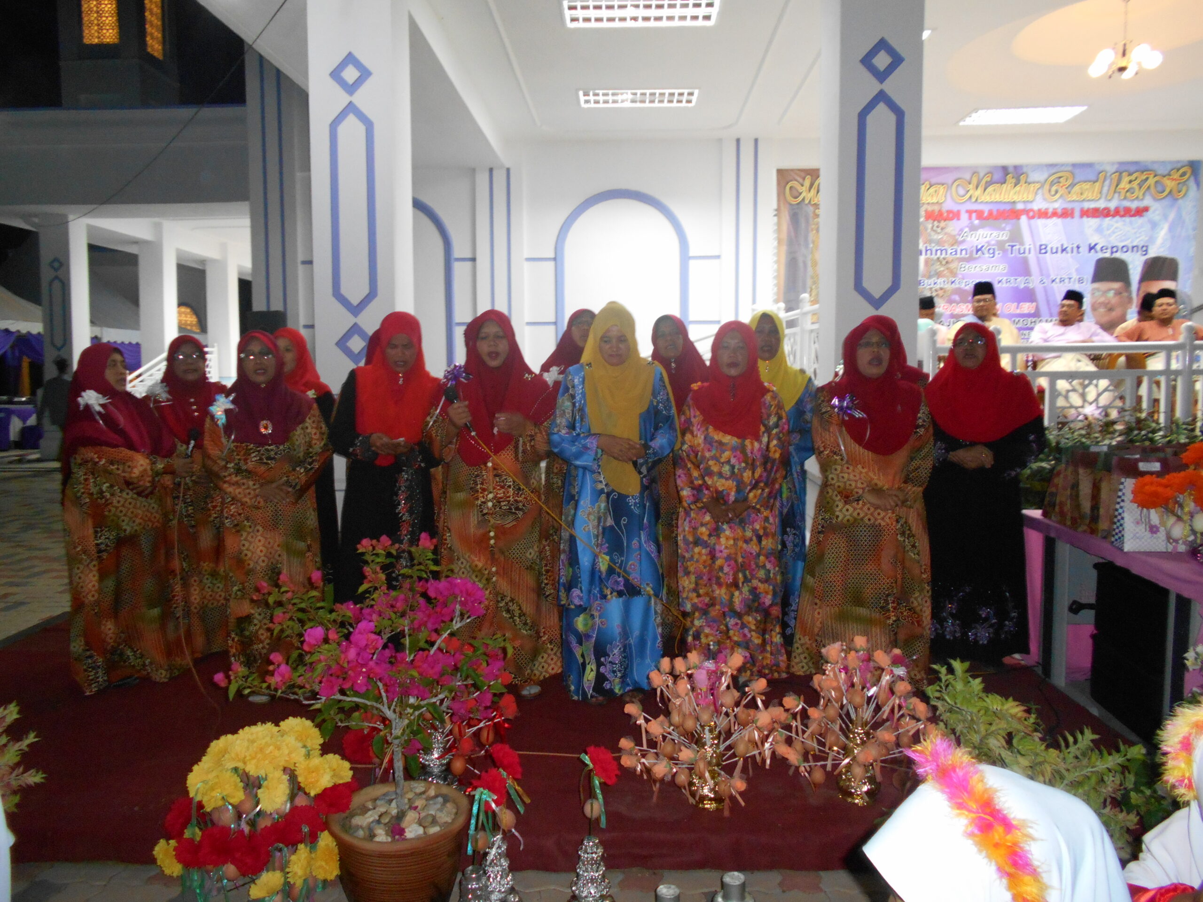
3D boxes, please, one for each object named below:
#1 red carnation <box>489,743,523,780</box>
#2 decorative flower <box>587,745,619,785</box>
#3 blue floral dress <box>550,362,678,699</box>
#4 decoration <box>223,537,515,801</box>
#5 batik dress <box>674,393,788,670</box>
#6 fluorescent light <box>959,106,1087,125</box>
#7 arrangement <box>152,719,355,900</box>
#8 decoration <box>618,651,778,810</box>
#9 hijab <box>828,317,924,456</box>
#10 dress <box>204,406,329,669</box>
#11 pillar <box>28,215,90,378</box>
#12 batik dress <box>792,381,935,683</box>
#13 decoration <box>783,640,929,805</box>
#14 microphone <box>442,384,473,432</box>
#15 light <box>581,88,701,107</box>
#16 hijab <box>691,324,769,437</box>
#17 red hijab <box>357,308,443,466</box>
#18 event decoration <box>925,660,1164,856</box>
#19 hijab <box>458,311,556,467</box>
[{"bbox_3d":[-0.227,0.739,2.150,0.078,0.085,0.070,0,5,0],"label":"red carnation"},{"bbox_3d":[0.002,0.748,2.143,0.075,0.093,0.075,0,5,0],"label":"decorative flower"},{"bbox_3d":[0.050,0.343,3.724,0.509,1.362,0.400,0,5,0],"label":"blue floral dress"},{"bbox_3d":[-0.543,0.513,2.113,0.631,0.591,0.580,0,5,0],"label":"decoration"},{"bbox_3d":[0.560,0.355,3.860,0.480,1.200,0.330,0,5,4],"label":"batik dress"},{"bbox_3d":[4.548,-3.621,9.750,1.180,0.080,0.600,0,5,2],"label":"fluorescent light"},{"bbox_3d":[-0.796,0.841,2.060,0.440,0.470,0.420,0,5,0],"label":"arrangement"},{"bbox_3d":[0.295,0.842,2.740,0.470,0.460,0.440,0,5,0],"label":"decoration"},{"bbox_3d":[1.154,-0.269,3.807,0.388,0.561,0.330,1,5,8],"label":"hijab"},{"bbox_3d":[-1.372,0.375,3.700,0.500,1.180,0.340,-2,5,-18],"label":"dress"},{"bbox_3d":[-8.431,-1.773,14.303,0.460,3.800,0.460,0,5,2],"label":"pillar"},{"bbox_3d":[1.117,0.373,3.883,0.605,1.268,0.400,1,5,8],"label":"batik dress"},{"bbox_3d":[0.779,0.825,2.760,0.440,0.470,0.420,0,5,0],"label":"decoration"},{"bbox_3d":[-0.551,-0.163,3.520,0.055,0.220,0.055,-27,-14,-7],"label":"microphone"},{"bbox_3d":[0.389,-3.729,9.454,1.210,0.090,0.610,0,5,2],"label":"light"},{"bbox_3d":[0.550,-0.296,3.844,0.330,0.482,0.310,1,5,8],"label":"hijab"},{"bbox_3d":[-0.867,-0.262,3.850,0.350,0.640,0.320,-1,5,-10],"label":"red hijab"},{"bbox_3d":[1.200,0.839,2.443,0.585,0.504,0.480,0,5,0],"label":"event decoration"},{"bbox_3d":[-0.389,-0.255,3.720,0.386,0.615,0.340,0,5,0],"label":"hijab"}]

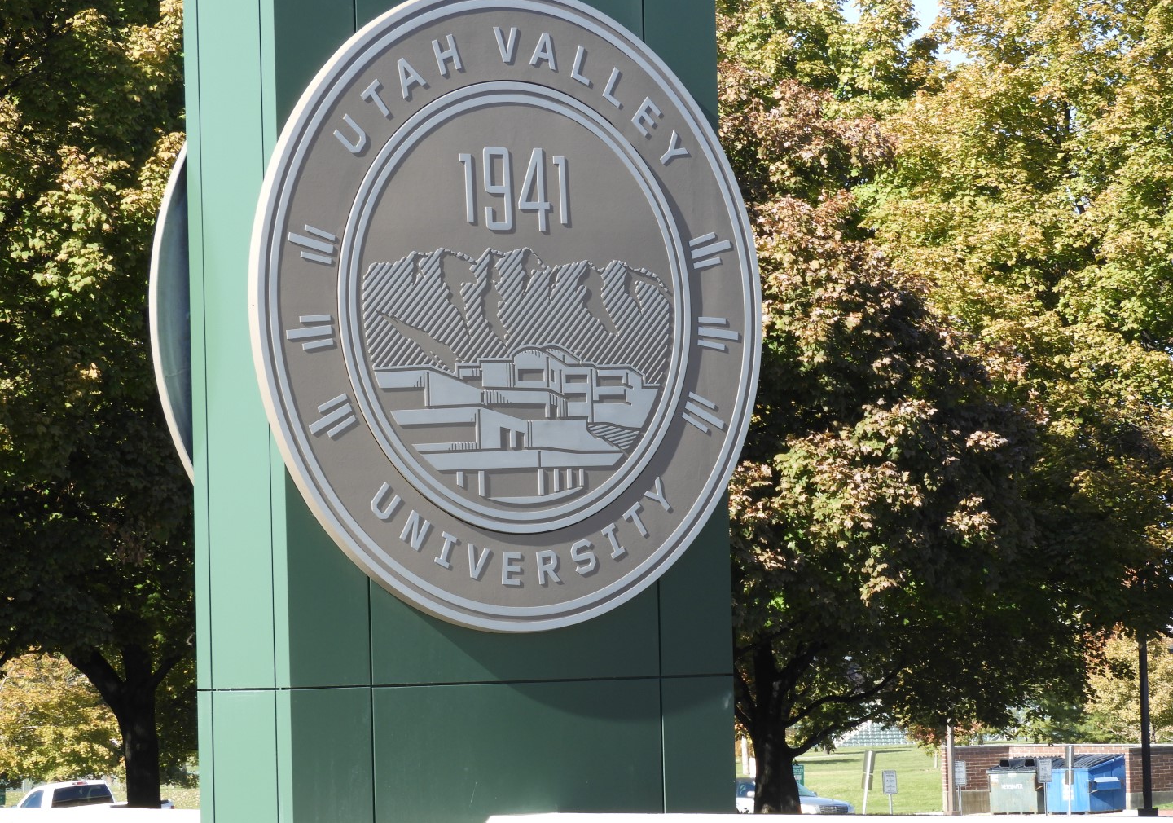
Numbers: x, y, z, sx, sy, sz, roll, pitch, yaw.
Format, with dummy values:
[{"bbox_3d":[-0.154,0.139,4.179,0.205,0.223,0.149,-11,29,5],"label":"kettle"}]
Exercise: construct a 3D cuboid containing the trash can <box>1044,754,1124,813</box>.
[{"bbox_3d":[14.206,10.613,164.000,1.600,1.670,1.850,1,-3,-44],"label":"trash can"}]

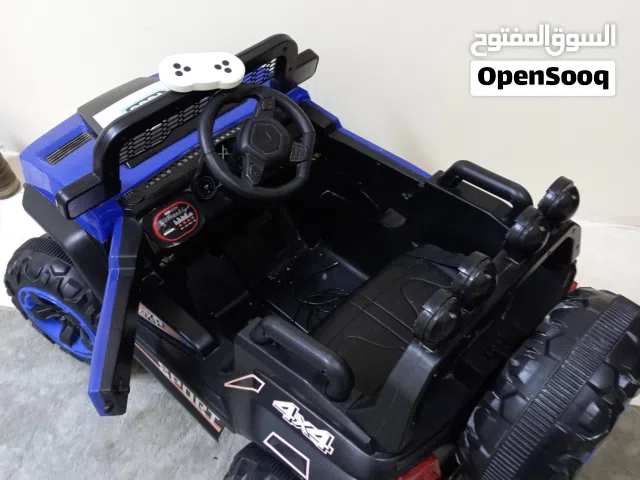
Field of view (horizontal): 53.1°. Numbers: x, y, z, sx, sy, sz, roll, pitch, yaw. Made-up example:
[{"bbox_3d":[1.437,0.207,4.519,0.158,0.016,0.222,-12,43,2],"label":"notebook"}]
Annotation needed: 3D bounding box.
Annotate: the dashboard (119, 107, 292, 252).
[{"bbox_3d":[-0.186,-0.118,1.253,0.080,0.142,0.413,36,58,28],"label":"dashboard"}]

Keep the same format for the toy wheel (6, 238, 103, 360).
[{"bbox_3d":[-0.528,0.144,1.423,0.356,0.356,0.134,21,52,18],"label":"toy wheel"}]

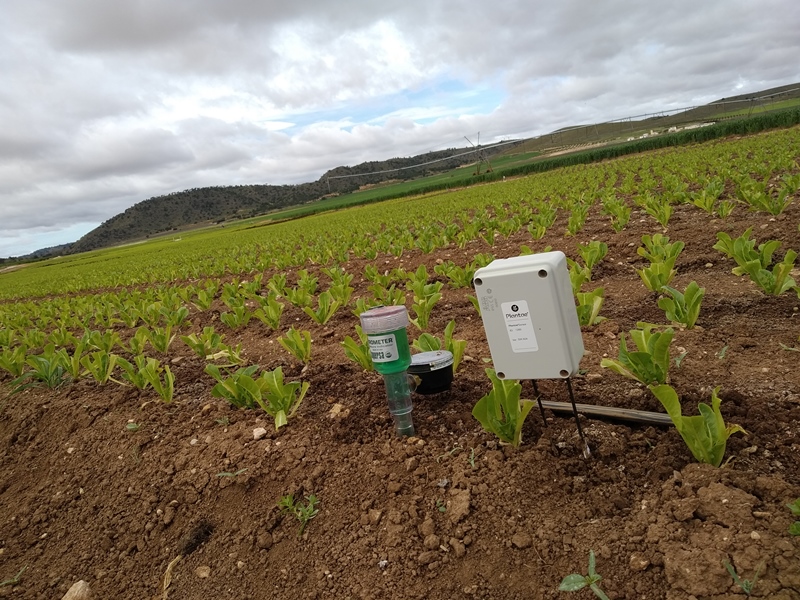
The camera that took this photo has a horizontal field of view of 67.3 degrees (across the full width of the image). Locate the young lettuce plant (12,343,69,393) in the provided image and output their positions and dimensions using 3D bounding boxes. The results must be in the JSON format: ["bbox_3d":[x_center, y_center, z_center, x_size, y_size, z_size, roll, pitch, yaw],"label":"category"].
[{"bbox_3d":[-1.180,0.234,1.973,0.179,0.146,0.149,-17,12,-31],"label":"young lettuce plant"}]

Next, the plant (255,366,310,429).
[{"bbox_3d":[-0.242,0.201,1.255,0.114,0.122,0.117,-13,11,-13],"label":"plant"}]

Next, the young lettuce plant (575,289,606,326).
[{"bbox_3d":[0.482,0.020,1.531,0.077,0.092,0.098,-7,11,17],"label":"young lettuce plant"}]

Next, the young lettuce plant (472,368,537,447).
[{"bbox_3d":[0.164,0.172,0.954,0.099,0.131,0.109,-9,11,9],"label":"young lettuce plant"}]

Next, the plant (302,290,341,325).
[{"bbox_3d":[-0.286,0.029,2.204,0.141,0.116,0.131,-12,11,-8],"label":"plant"}]

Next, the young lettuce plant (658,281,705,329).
[{"bbox_3d":[0.647,0.013,1.379,0.097,0.106,0.109,-6,12,25],"label":"young lettuce plant"}]

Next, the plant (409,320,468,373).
[{"bbox_3d":[0.092,0.115,1.385,0.126,0.119,0.123,-10,11,3],"label":"plant"}]

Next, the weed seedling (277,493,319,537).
[{"bbox_3d":[-0.149,0.323,0.906,0.060,0.060,0.056,-13,11,-14],"label":"weed seedling"}]

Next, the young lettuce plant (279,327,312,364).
[{"bbox_3d":[-0.293,0.130,1.717,0.094,0.109,0.107,-13,11,-10],"label":"young lettuce plant"}]

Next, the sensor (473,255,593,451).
[{"bbox_3d":[0.199,0.084,0.861,0.112,0.288,0.072,-7,16,33],"label":"sensor"}]

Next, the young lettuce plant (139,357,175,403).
[{"bbox_3d":[-0.627,0.208,1.566,0.076,0.124,0.098,-15,11,-23],"label":"young lettuce plant"}]

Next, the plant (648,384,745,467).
[{"bbox_3d":[0.396,0.168,0.796,0.108,0.109,0.114,-5,12,27],"label":"plant"}]

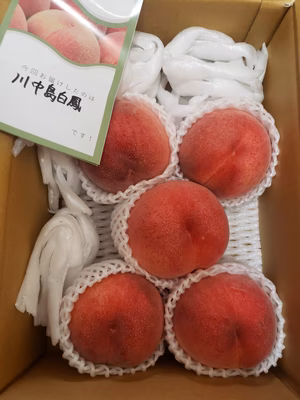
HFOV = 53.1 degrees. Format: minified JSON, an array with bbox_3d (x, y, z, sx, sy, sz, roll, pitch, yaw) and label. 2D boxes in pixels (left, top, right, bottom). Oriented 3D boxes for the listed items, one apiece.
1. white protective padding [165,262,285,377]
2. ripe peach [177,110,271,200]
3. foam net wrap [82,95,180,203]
[{"bbox_3d":[0.067,0.107,0.276,0.101,0.074,0.098,0,82,0],"label":"white protective padding"},{"bbox_3d":[0.071,-0.044,0.289,0.085,0.080,0.085,0,82,0],"label":"ripe peach"},{"bbox_3d":[-0.021,-0.049,0.295,0.097,0.074,0.100,0,82,0],"label":"foam net wrap"}]

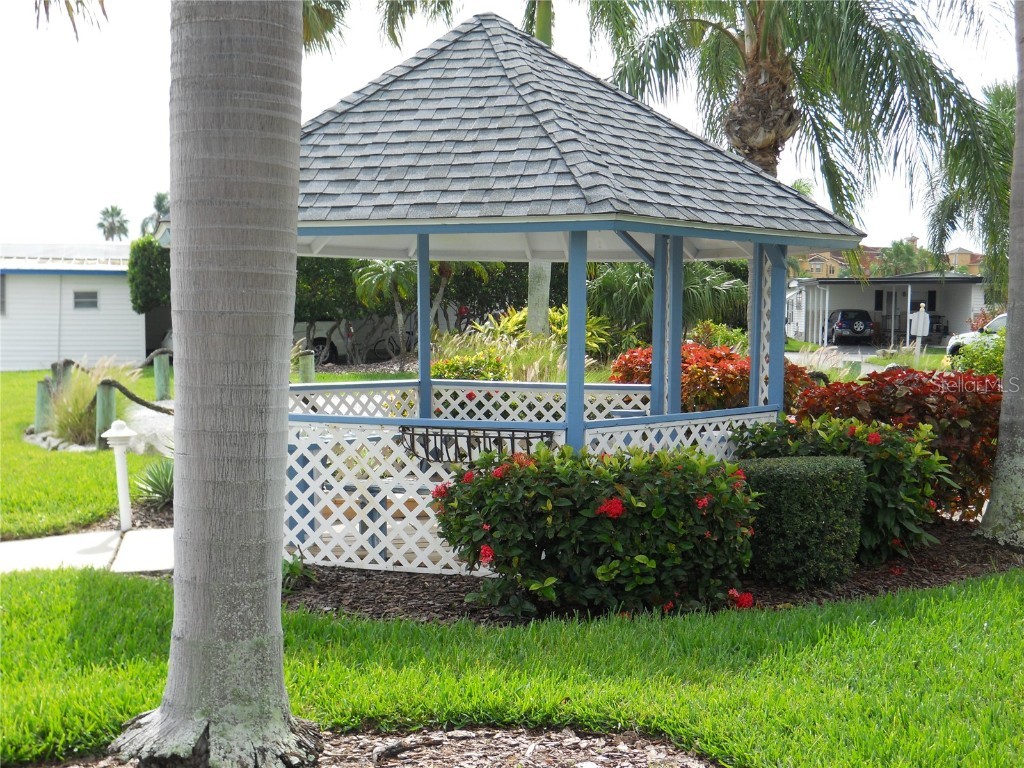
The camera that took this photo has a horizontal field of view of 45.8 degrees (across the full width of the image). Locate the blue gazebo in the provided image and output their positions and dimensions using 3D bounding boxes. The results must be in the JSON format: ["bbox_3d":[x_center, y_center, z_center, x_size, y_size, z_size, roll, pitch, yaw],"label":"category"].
[{"bbox_3d":[-0.205,-0.847,9.000,4.694,3.741,5.420,-1,4,-16],"label":"blue gazebo"}]

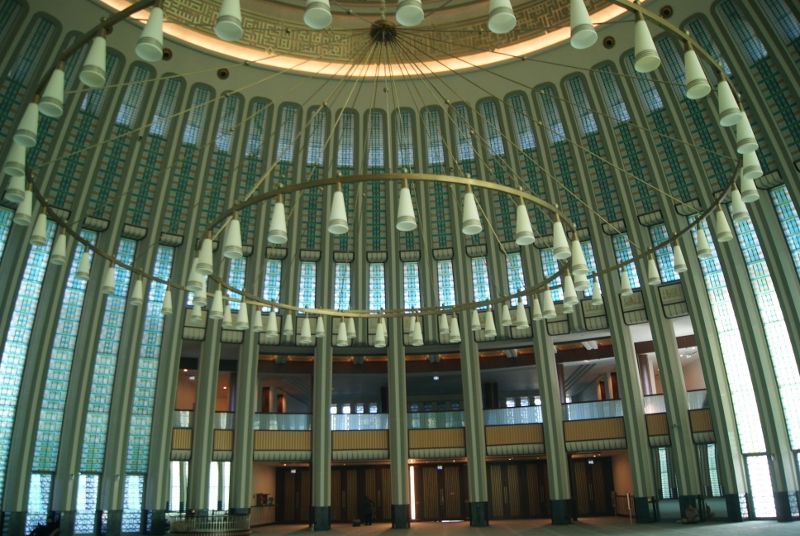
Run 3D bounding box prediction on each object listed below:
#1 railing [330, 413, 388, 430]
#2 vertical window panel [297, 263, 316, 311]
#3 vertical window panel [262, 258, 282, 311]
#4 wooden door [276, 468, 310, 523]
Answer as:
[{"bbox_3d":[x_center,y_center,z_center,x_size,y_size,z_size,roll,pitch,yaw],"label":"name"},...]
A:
[{"bbox_3d":[-2.173,8.301,32.442,3.166,0.934,0.100,0,-20,-5],"label":"railing"},{"bbox_3d":[-5.173,1.132,33.788,0.870,2.911,0.120,3,-6,-12],"label":"vertical window panel"},{"bbox_3d":[-7.088,0.993,33.302,0.870,2.900,0.120,5,-7,-16],"label":"vertical window panel"},{"bbox_3d":[-6.975,14.873,39.356,2.295,3.361,0.150,-2,-21,0],"label":"wooden door"}]

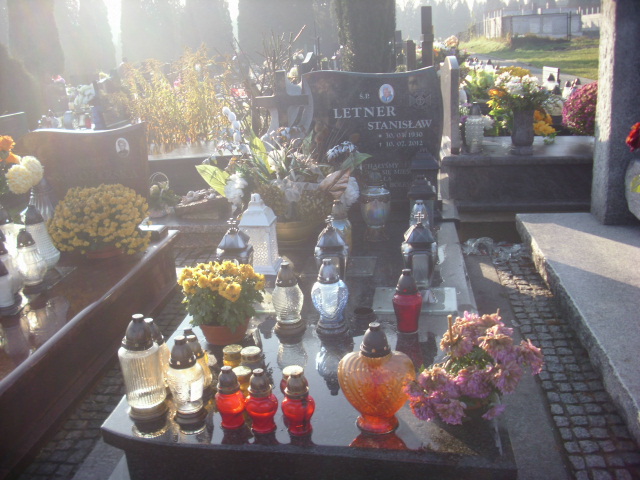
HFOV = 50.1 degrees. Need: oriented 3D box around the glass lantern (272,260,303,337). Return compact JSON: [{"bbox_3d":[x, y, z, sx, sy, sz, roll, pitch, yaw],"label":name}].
[{"bbox_3d":[-0.116,0.203,2.450,0.112,0.255,0.112,-1,17,7],"label":"glass lantern"}]

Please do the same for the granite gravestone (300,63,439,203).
[{"bbox_3d":[0.295,-0.565,3.742,0.731,0.721,0.124,-1,17,7],"label":"granite gravestone"}]

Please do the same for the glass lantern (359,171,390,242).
[{"bbox_3d":[0.283,-0.178,3.569,0.158,0.355,0.158,-1,16,7],"label":"glass lantern"}]

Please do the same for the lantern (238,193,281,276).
[{"bbox_3d":[-0.260,-0.033,2.929,0.165,0.335,0.165,-1,16,8],"label":"lantern"}]

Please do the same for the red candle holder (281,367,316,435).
[{"bbox_3d":[-0.056,0.433,1.856,0.086,0.180,0.086,-1,16,7],"label":"red candle holder"}]

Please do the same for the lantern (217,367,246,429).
[{"bbox_3d":[-0.233,0.399,1.750,0.076,0.157,0.076,-1,16,8],"label":"lantern"}]

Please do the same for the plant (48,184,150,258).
[{"bbox_3d":[-1.187,-0.099,3.711,0.550,0.360,0.500,-1,16,7],"label":"plant"}]

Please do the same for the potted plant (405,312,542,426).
[{"bbox_3d":[0.412,0.340,1.848,0.340,0.288,0.299,-1,17,7],"label":"potted plant"}]

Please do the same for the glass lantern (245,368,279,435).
[{"bbox_3d":[-0.158,0.436,1.873,0.090,0.177,0.090,-1,16,7],"label":"glass lantern"}]

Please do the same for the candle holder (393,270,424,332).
[{"bbox_3d":[0.314,0.216,2.443,0.106,0.224,0.106,-1,16,7],"label":"candle holder"}]

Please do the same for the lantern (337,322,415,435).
[{"bbox_3d":[0.150,0.363,1.808,0.198,0.298,0.118,-1,17,7],"label":"lantern"}]

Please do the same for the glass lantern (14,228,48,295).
[{"bbox_3d":[-1.377,0.092,3.235,0.145,0.282,0.145,-1,16,7],"label":"glass lantern"}]

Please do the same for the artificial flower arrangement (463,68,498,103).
[{"bbox_3d":[1.577,-1.507,6.723,0.346,0.348,0.340,-1,17,7],"label":"artificial flower arrangement"}]

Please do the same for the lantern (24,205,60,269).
[{"bbox_3d":[-1.394,-0.005,3.388,0.180,0.347,0.180,-1,17,7],"label":"lantern"}]

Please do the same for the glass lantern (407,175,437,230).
[{"bbox_3d":[0.489,-0.138,3.287,0.136,0.355,0.136,-1,17,7],"label":"glass lantern"}]

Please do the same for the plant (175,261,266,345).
[{"bbox_3d":[-0.353,0.224,2.460,0.310,0.280,0.300,-1,16,7],"label":"plant"}]

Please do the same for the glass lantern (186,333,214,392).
[{"bbox_3d":[-0.348,0.351,1.904,0.090,0.175,0.090,-1,16,8],"label":"glass lantern"}]

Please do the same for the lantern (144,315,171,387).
[{"bbox_3d":[-0.505,0.349,2.066,0.096,0.243,0.096,-1,17,7],"label":"lantern"}]

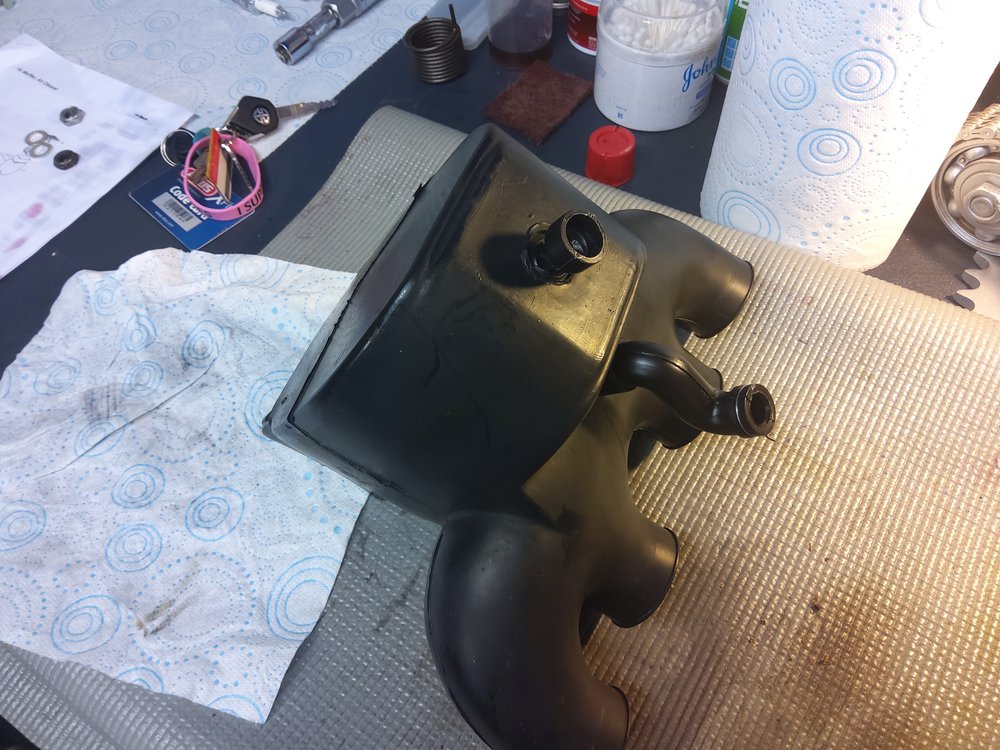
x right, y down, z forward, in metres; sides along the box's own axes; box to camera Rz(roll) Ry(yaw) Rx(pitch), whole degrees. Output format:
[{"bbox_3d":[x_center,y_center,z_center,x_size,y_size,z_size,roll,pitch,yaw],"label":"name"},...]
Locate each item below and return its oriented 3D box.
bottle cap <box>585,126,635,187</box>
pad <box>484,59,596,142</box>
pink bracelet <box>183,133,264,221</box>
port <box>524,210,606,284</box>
[{"bbox_3d":[0.083,-0.163,0.560,0.037,0.027,0.037,0,56,1],"label":"bottle cap"},{"bbox_3d":[0.032,-0.223,0.613,0.058,0.008,0.082,33,63,21],"label":"pad"},{"bbox_3d":[-0.204,-0.146,0.557,0.056,0.015,0.074,-15,64,-10],"label":"pink bracelet"},{"bbox_3d":[0.034,-0.065,0.397,0.032,0.036,0.032,38,59,-15],"label":"port"}]

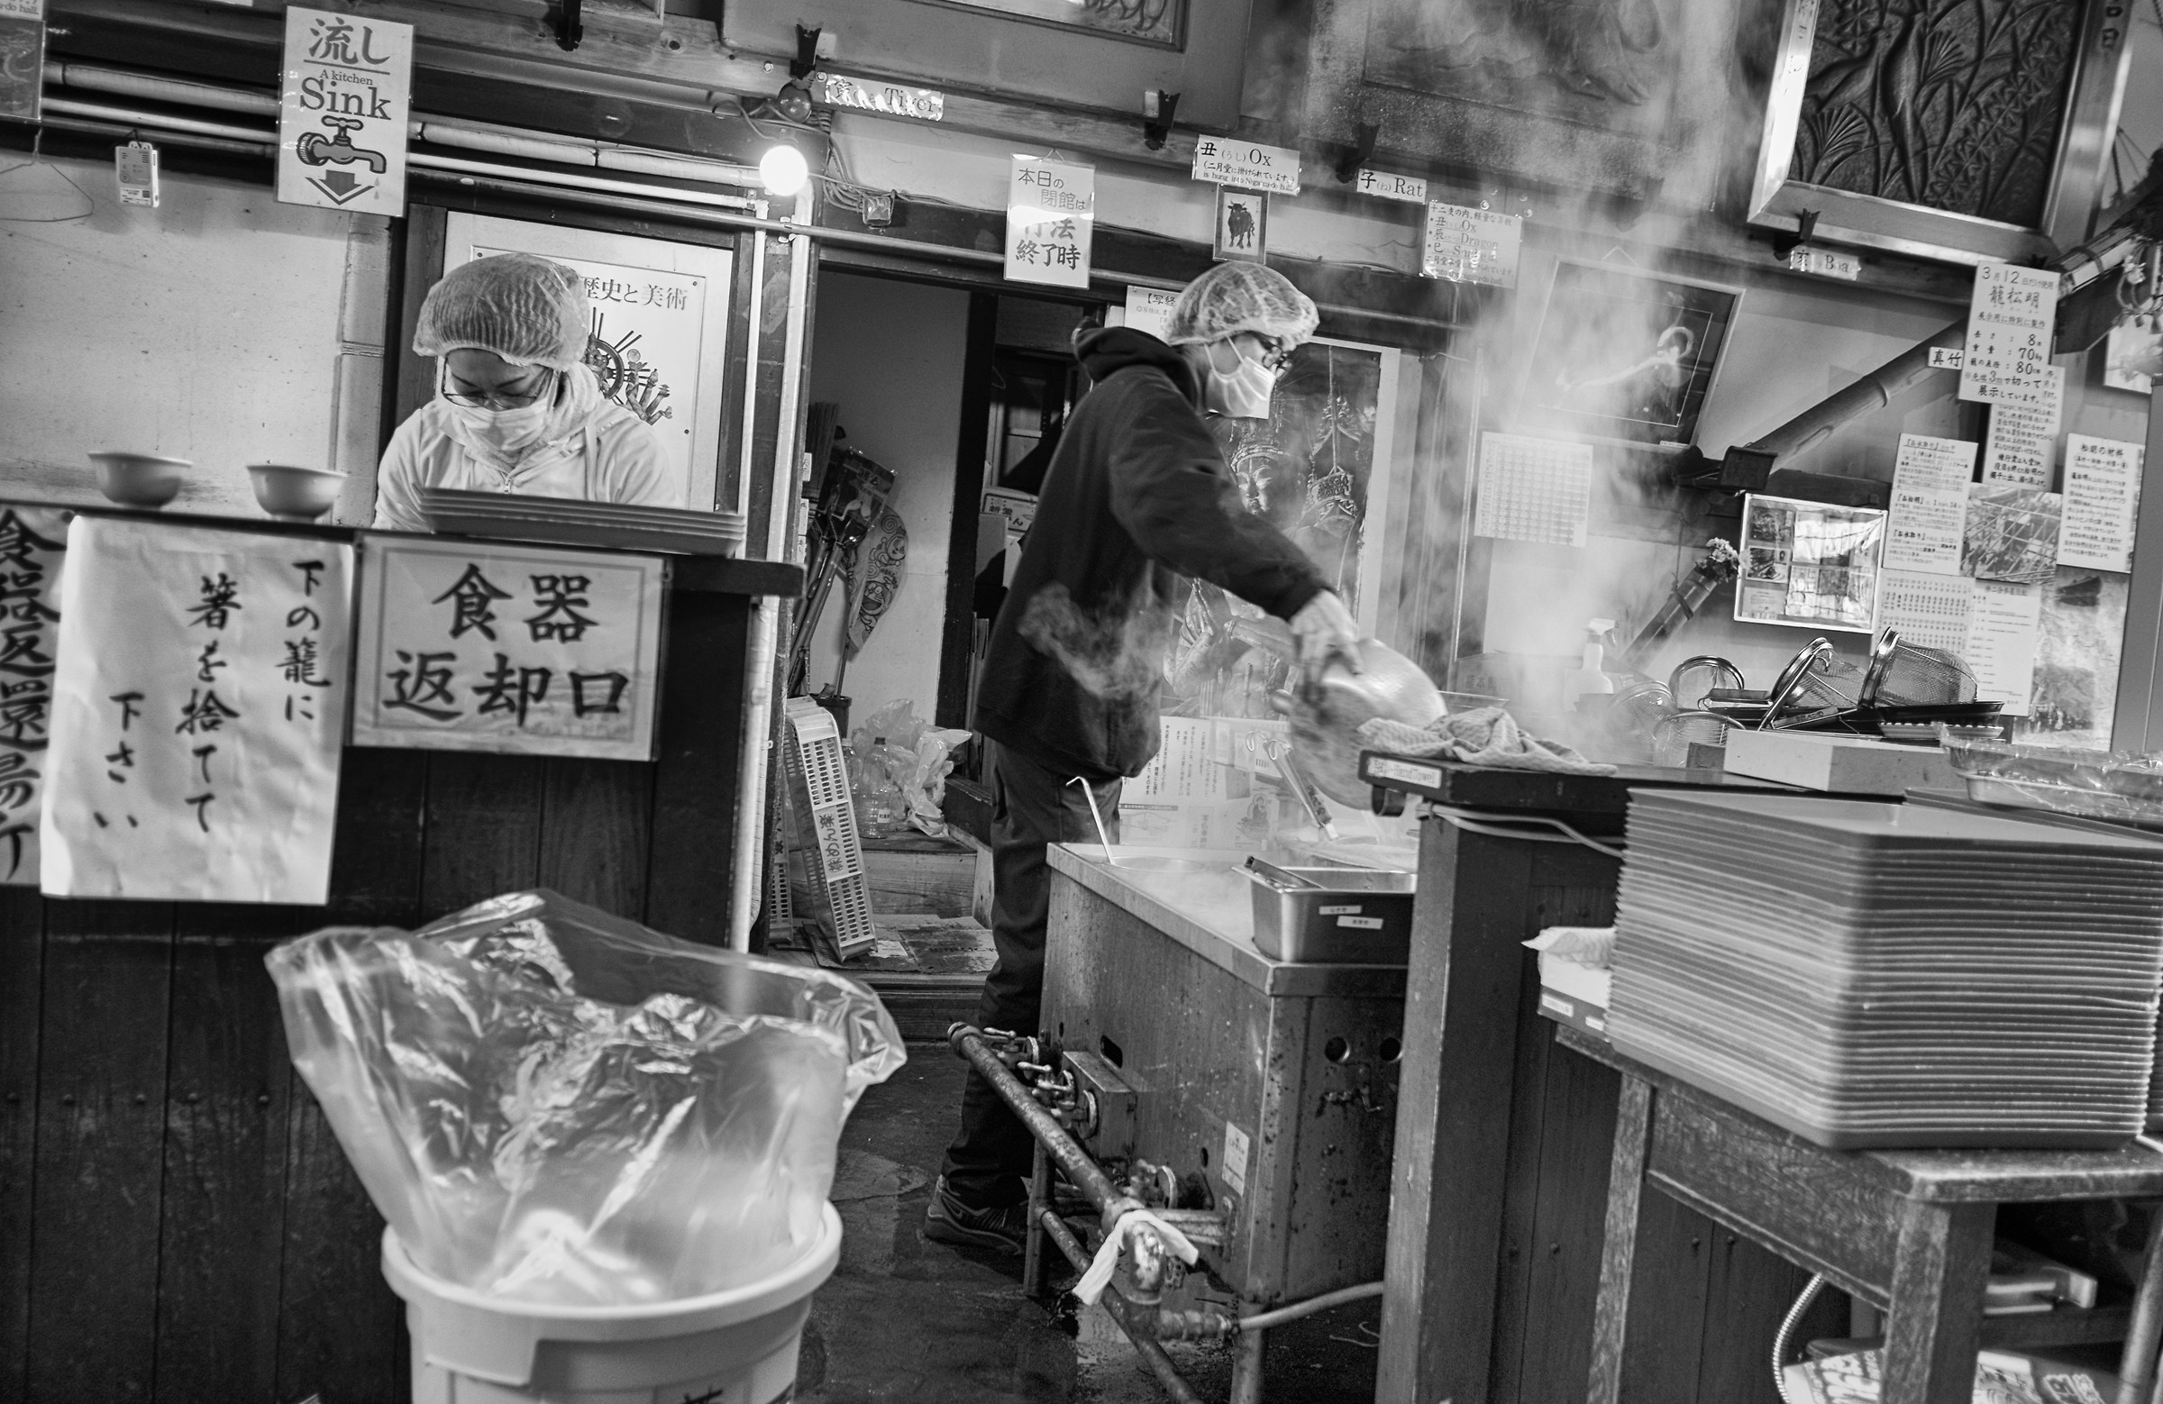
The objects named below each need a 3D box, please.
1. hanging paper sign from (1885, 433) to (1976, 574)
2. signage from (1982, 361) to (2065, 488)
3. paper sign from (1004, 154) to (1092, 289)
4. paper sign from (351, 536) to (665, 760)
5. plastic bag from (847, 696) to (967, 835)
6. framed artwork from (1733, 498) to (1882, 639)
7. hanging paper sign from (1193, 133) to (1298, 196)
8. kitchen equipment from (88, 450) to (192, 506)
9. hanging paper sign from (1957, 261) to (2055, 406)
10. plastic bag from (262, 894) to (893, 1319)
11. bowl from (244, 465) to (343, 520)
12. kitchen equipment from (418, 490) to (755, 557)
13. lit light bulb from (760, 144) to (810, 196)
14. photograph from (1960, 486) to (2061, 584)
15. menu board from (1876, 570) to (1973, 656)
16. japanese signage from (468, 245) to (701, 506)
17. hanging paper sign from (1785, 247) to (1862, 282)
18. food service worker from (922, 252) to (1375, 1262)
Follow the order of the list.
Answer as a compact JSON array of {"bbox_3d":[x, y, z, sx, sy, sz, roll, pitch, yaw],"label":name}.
[{"bbox_3d":[2.622,-0.607,5.000,0.293,0.410,0.010,4,3,-17],"label":"hanging paper sign"},{"bbox_3d":[2.936,-0.856,5.046,0.270,0.367,0.010,4,3,-17],"label":"signage"},{"bbox_3d":[-0.075,-1.196,4.048,0.216,0.308,0.010,4,3,-17],"label":"paper sign"},{"bbox_3d":[-0.619,-0.057,1.767,0.316,0.227,0.010,4,3,-17],"label":"paper sign"},{"bbox_3d":[-0.547,0.218,5.120,0.360,0.420,0.280,4,3,-15],"label":"plastic bag"},{"bbox_3d":[2.029,-0.380,4.506,0.462,0.350,0.025,4,3,-15],"label":"framed artwork"},{"bbox_3d":[0.442,-1.422,4.302,0.296,0.117,0.010,4,3,-17],"label":"hanging paper sign"},{"bbox_3d":[-1.229,-0.288,2.120,0.120,0.068,0.120,4,3,-15],"label":"kitchen equipment"},{"bbox_3d":[2.802,-1.103,4.886,0.305,0.410,0.010,4,3,-17],"label":"hanging paper sign"},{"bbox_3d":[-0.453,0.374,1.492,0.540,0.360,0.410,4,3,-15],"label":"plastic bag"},{"bbox_3d":[-0.853,-0.226,1.760,0.097,0.056,0.097,4,3,-17],"label":"bowl"},{"bbox_3d":[-0.590,-0.206,1.933,0.339,0.050,0.300,4,3,-17],"label":"kitchen equipment"},{"bbox_3d":[-0.631,-1.133,3.450,0.100,0.105,0.100,4,3,-15],"label":"lit light bulb"},{"bbox_3d":[2.682,-0.483,4.685,0.340,0.262,0.006,4,3,-15],"label":"photograph"},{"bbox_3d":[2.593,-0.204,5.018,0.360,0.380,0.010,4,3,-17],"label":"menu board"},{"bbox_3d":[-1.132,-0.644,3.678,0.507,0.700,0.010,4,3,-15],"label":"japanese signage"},{"bbox_3d":[2.021,-1.185,4.406,0.228,0.060,0.010,4,3,-15],"label":"hanging paper sign"},{"bbox_3d":[0.118,0.098,2.787,0.640,1.700,0.500,5,2,0],"label":"food service worker"}]

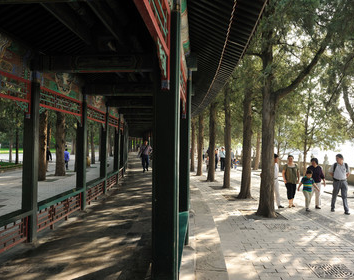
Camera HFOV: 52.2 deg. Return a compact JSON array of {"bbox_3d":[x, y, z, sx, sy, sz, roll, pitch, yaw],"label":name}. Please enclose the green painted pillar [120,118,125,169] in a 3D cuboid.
[{"bbox_3d":[-2.343,0.351,15.631,0.185,2.530,0.185,0,-1,-3],"label":"green painted pillar"}]

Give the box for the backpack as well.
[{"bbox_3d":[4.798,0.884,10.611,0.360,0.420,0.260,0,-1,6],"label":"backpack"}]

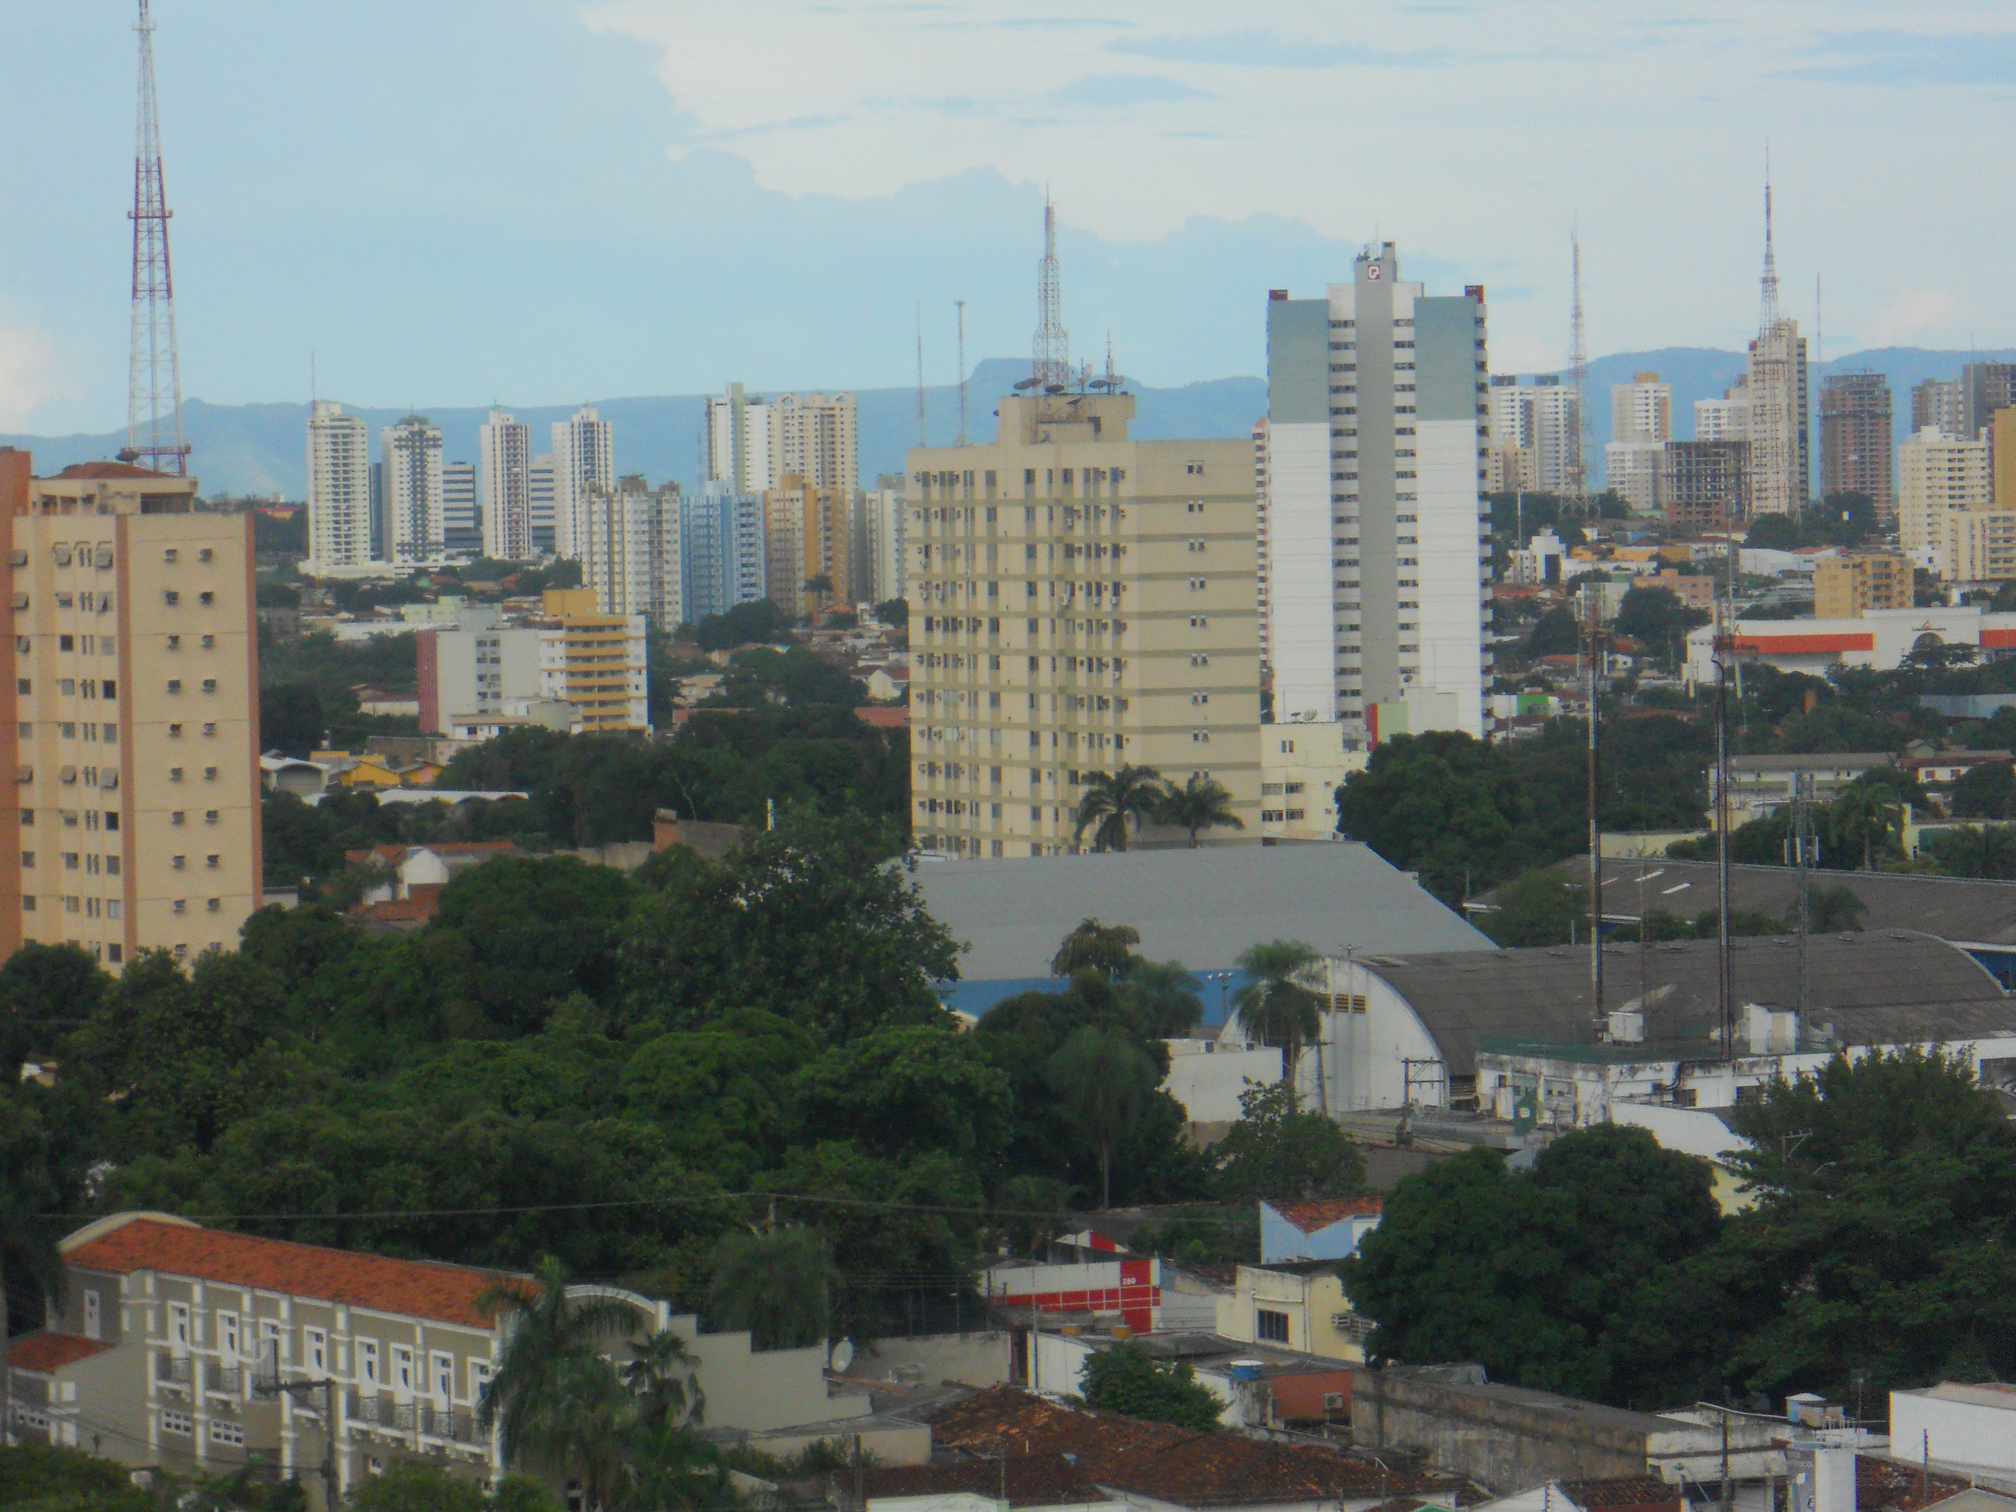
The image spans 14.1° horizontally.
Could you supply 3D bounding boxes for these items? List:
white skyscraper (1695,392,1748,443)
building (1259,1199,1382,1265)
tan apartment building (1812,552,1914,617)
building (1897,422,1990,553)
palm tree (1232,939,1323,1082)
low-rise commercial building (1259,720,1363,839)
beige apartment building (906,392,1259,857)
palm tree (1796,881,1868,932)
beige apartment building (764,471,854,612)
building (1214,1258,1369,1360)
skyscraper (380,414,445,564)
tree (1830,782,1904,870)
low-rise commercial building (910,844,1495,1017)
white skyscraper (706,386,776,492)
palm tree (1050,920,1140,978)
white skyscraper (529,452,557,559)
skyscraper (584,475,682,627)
[{"bbox_3d":[287.202,-119.420,3271.340,15.140,49.710,16.920,-3,3,-40],"label":"white skyscraper"},{"bbox_3d":[13.120,20.050,324.960,4.800,4.290,4.300,-2,2,-25],"label":"building"},{"bbox_3d":[216.275,-42.081,2060.000,18.000,17.708,18.000,-2,2,-27],"label":"tan apartment building"},{"bbox_3d":[296.024,-83.573,2577.742,22.890,41.590,17.840,-2,2,-24],"label":"building"},{"bbox_3d":[13.830,14.150,415.000,4.700,9.620,4.700,-1,2,0],"label":"palm tree"},{"bbox_3d":[33.500,2.715,883.356,12.500,12.970,11.000,-1,2,13],"label":"low-rise commercial building"},{"bbox_3d":[5.600,-8.310,652.000,10.600,40.670,43.000,-2,2,-24],"label":"beige apartment building"},{"bbox_3d":[57.031,14.583,565.197,5.200,11.380,5.200,-1,2,0],"label":"palm tree"},{"bbox_3d":[-57.858,-60.344,2340.000,15.500,41.586,18.000,-2,2,-38],"label":"beige apartment building"},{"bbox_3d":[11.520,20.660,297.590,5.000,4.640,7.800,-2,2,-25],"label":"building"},{"bbox_3d":[-257.754,-115.580,3530.000,22.500,65.461,18.000,-2,2,-24],"label":"skyscraper"},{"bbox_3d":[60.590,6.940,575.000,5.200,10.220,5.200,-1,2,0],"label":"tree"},{"bbox_3d":[3.915,14.443,536.331,44.000,15.790,39.770,-2,2,-24],"label":"low-rise commercial building"},{"bbox_3d":[-118.160,-125.830,3608.730,27.000,79.470,18.000,-1,2,9],"label":"white skyscraper"},{"bbox_3d":[5.489,16.848,490.245,5.500,14.120,5.500,-1,2,0],"label":"palm tree"},{"bbox_3d":[-205.146,-110.570,3600.000,15.000,45.202,14.000,-1,2,0],"label":"white skyscraper"},{"bbox_3d":[-107.116,-57.991,2329.445,16.250,43.790,24.060,0,3,39],"label":"skyscraper"}]

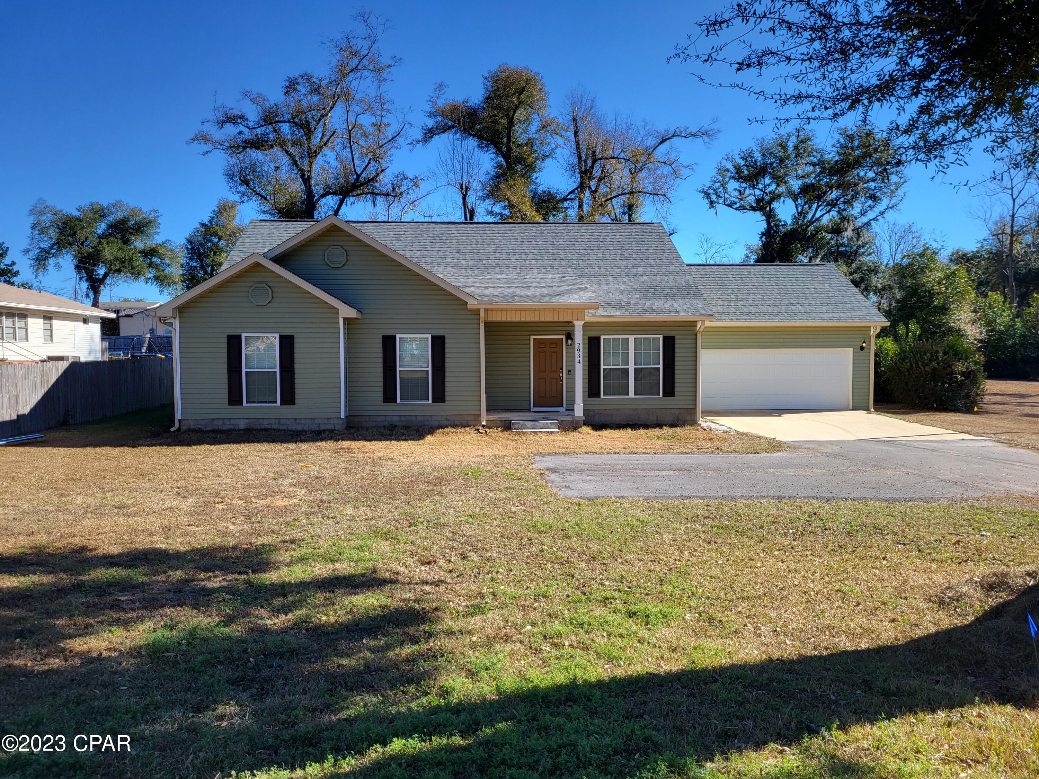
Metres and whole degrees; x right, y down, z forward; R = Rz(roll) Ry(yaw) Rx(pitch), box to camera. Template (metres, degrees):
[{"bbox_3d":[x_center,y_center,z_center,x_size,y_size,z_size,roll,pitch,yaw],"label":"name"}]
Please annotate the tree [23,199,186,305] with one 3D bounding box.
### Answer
[{"bbox_3d":[-30.102,-7.608,56.544,11.159,12.119,10.601,0,3,-2],"label":"tree"}]

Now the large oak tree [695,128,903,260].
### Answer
[{"bbox_3d":[18.640,-9.035,51.390,13.715,16.572,12.343,0,3,-2],"label":"large oak tree"}]

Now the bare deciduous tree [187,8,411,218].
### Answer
[{"bbox_3d":[-12.754,-11.186,46.030,12.639,21.610,11.375,0,3,-2],"label":"bare deciduous tree"}]

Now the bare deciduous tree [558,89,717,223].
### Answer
[{"bbox_3d":[7.495,-9.853,49.905,10.179,18.426,9.161,0,3,-2],"label":"bare deciduous tree"}]

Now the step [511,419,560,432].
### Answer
[{"bbox_3d":[0.417,0.965,20.426,1.248,0.300,0.700,0,3,-2],"label":"step"}]

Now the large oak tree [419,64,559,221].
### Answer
[{"bbox_3d":[-1.867,-10.279,48.511,8.662,19.477,8.229,0,3,-2],"label":"large oak tree"}]

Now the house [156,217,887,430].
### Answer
[{"bbox_3d":[1.405,-2.759,28.125,22.550,6.920,16.700,0,3,-2],"label":"house"}]

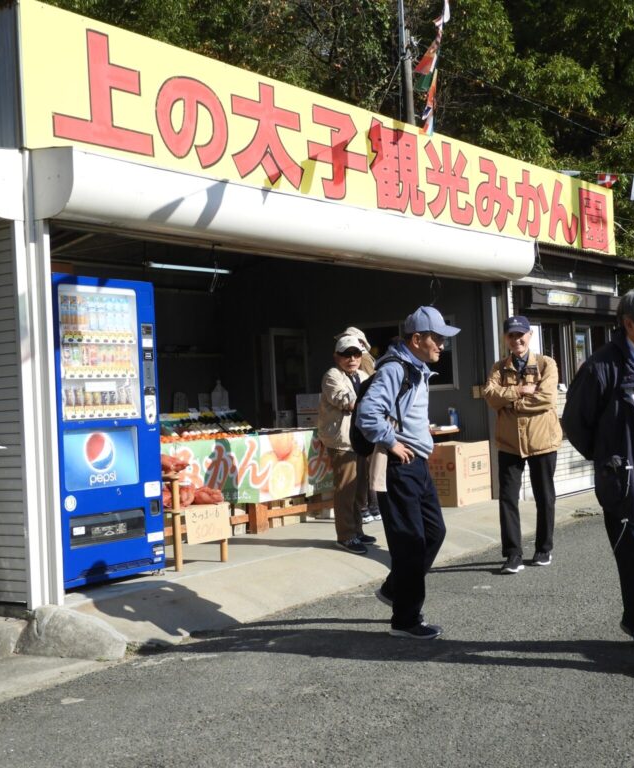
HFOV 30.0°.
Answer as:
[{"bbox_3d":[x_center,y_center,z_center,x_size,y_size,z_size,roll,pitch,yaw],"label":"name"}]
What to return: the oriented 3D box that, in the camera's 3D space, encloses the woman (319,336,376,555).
[{"bbox_3d":[0.241,0.435,8.500,0.400,1.540,0.500,-4,-2,42],"label":"woman"}]

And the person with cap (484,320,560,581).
[{"bbox_3d":[1.387,0.403,7.950,0.520,1.720,0.360,-3,-1,12],"label":"person with cap"}]

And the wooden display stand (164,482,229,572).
[{"bbox_3d":[-0.912,0.910,7.823,0.430,0.580,0.560,-4,-2,36],"label":"wooden display stand"}]

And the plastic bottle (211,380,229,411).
[{"bbox_3d":[-0.897,0.107,11.000,0.135,0.295,0.135,-4,-2,36],"label":"plastic bottle"}]

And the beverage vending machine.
[{"bbox_3d":[-1.531,0.303,7.324,0.680,1.830,0.880,-4,-2,36],"label":"beverage vending machine"}]

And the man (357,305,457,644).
[{"bbox_3d":[0.464,0.449,6.000,0.520,1.660,0.520,-3,-1,21],"label":"man"}]

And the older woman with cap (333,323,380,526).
[{"bbox_3d":[0.371,0.350,10.100,0.480,1.660,0.360,-2,-1,-15],"label":"older woman with cap"}]

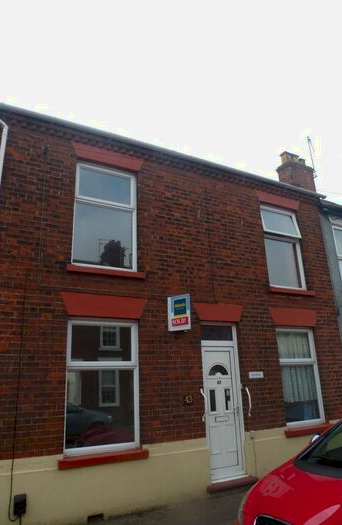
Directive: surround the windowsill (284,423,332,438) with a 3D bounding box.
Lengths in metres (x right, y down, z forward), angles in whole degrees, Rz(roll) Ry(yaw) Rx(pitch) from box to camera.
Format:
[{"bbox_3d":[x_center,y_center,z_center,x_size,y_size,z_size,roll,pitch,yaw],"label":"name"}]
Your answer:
[{"bbox_3d":[2.404,2.949,6.370,1.204,0.109,0.150,7,-19,-27],"label":"windowsill"}]

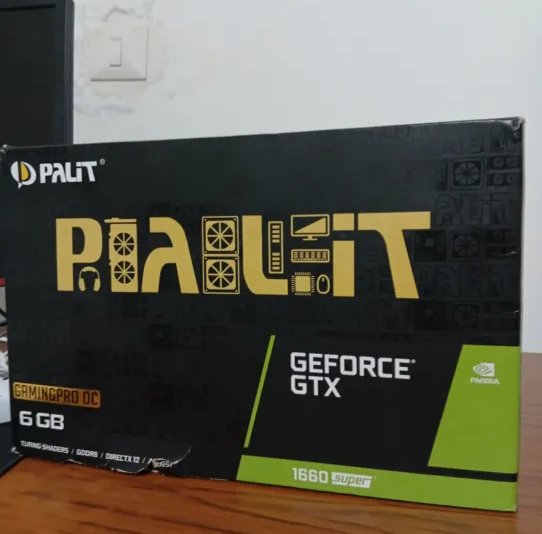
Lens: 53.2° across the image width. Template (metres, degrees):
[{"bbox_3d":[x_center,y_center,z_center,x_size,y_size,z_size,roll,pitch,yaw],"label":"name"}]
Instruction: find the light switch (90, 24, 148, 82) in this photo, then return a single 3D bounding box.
[{"bbox_3d":[-0.235,-0.329,0.835,0.087,0.086,0.014,0,2,5],"label":"light switch"}]

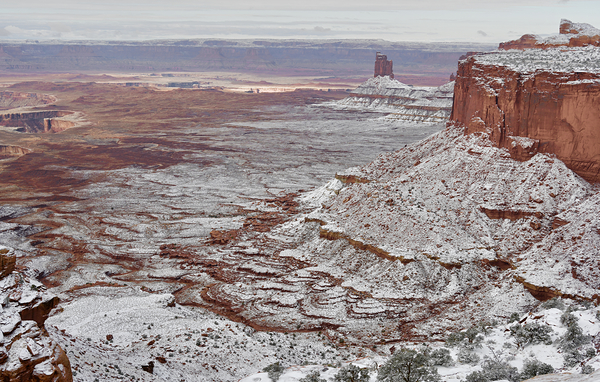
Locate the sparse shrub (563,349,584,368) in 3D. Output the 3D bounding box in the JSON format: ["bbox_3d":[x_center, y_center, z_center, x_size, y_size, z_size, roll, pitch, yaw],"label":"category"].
[{"bbox_3d":[21.763,13.368,61.000,1.751,1.567,1.576,0,11,0],"label":"sparse shrub"}]

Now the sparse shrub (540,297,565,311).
[{"bbox_3d":[26.350,11.845,80.000,2.505,1.429,2.254,0,11,0],"label":"sparse shrub"}]

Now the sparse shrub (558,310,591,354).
[{"bbox_3d":[23.633,12.053,66.000,2.755,4.102,2.480,0,11,0],"label":"sparse shrub"}]

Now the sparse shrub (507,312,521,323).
[{"bbox_3d":[20.888,12.376,75.000,1.370,1.205,1.233,0,11,0],"label":"sparse shrub"}]

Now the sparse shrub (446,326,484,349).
[{"bbox_3d":[14.465,12.804,67.000,3.321,2.073,2.989,0,11,0],"label":"sparse shrub"}]

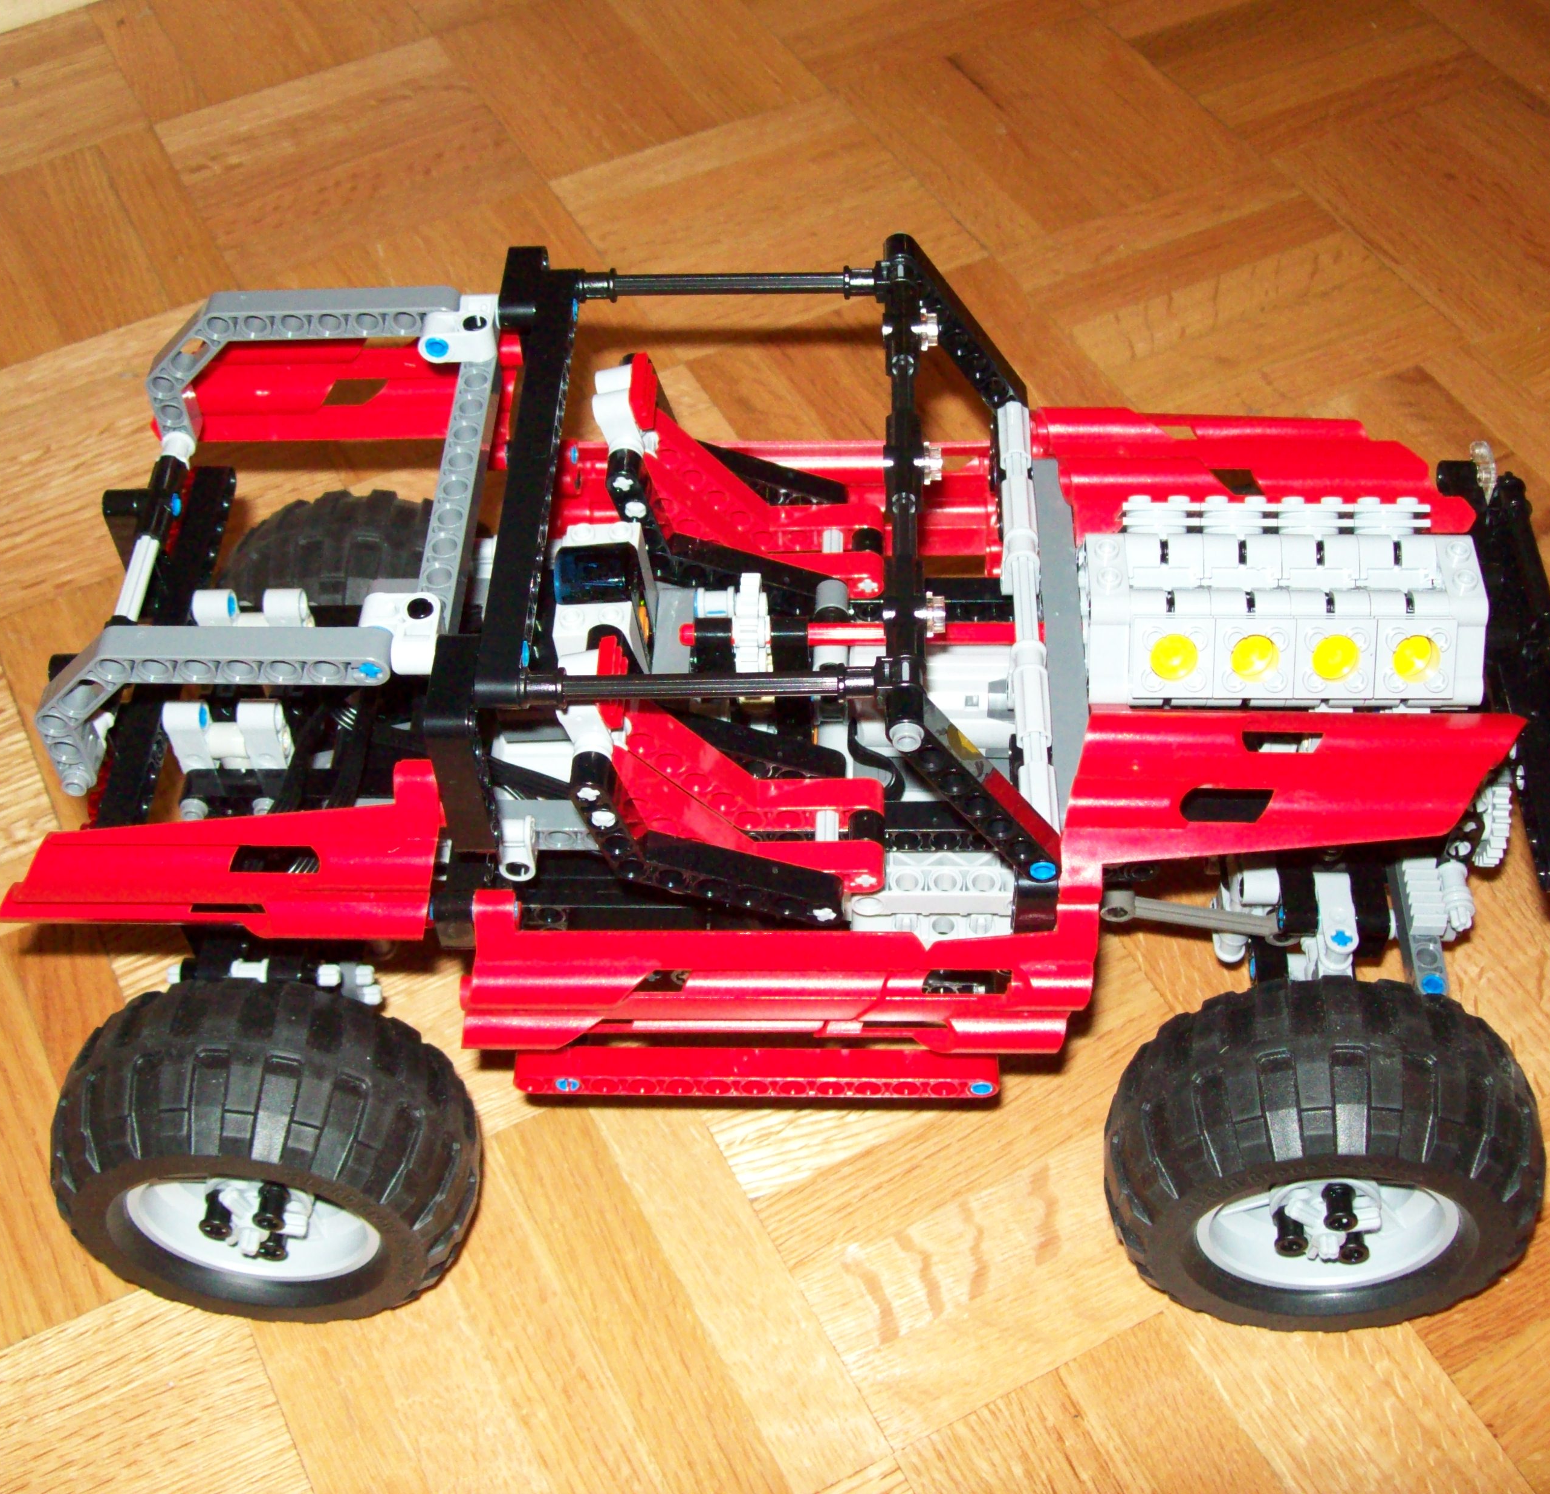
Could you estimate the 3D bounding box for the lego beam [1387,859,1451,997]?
[{"bbox_3d":[0.155,0.034,0.506,0.008,0.008,0.071,0,51,3],"label":"lego beam"}]

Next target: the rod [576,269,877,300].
[{"bbox_3d":[-0.010,-0.098,0.440,0.064,0.007,0.007,0,51,3],"label":"rod"}]

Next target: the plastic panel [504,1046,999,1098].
[{"bbox_3d":[-0.004,0.069,0.442,0.103,0.008,0.008,0,51,3],"label":"plastic panel"}]

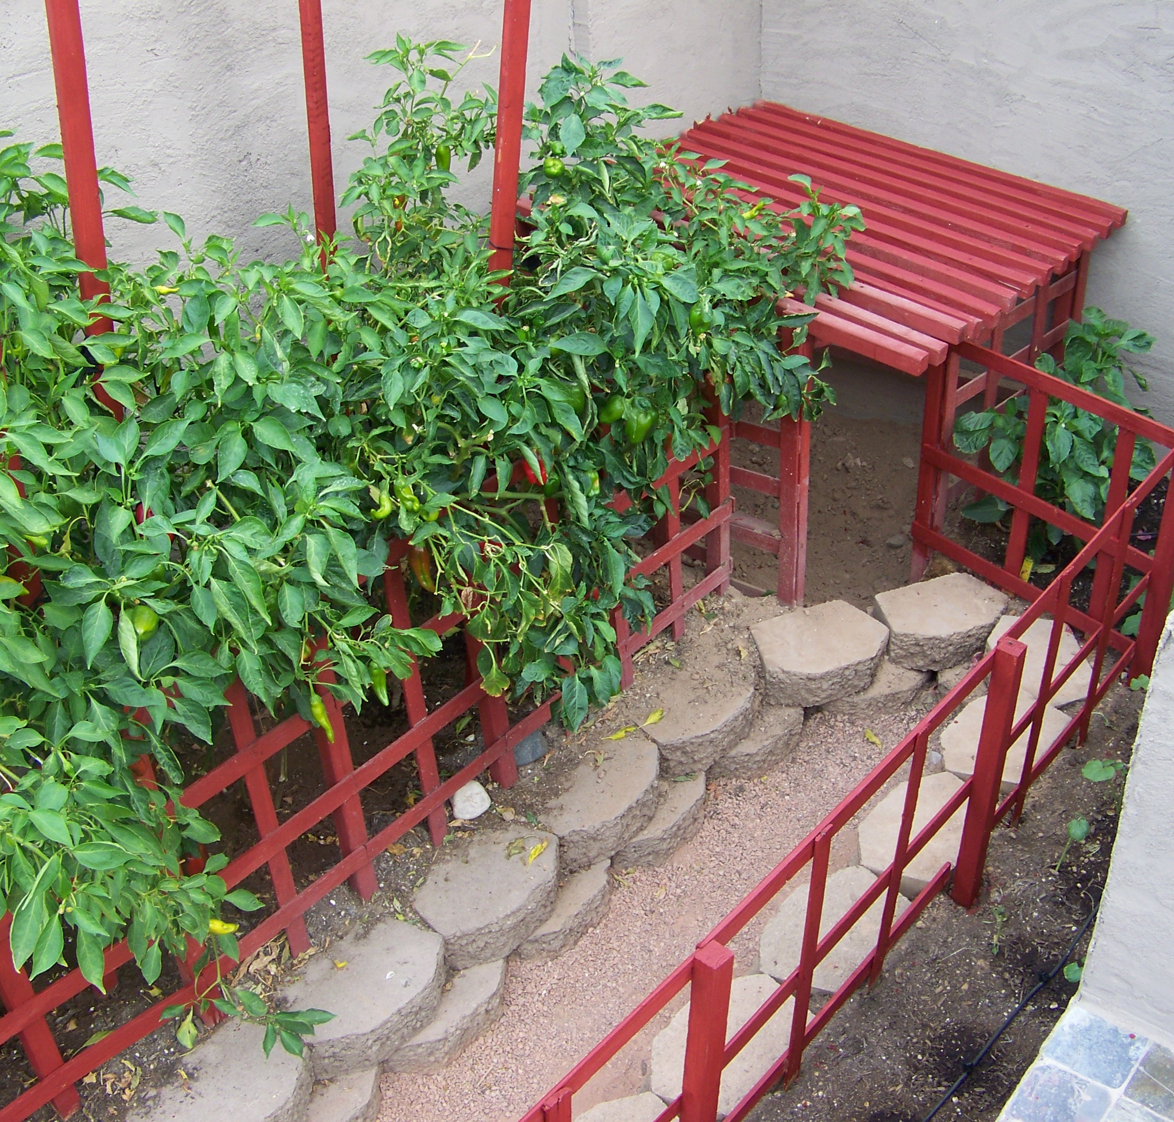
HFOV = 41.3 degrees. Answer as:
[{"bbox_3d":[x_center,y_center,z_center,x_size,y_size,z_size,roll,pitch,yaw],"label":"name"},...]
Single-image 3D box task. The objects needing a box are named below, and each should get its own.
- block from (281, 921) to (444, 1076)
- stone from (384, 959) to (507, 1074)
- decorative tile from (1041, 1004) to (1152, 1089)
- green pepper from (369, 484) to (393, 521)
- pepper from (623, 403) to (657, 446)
[{"bbox_3d":[-0.379,0.755,2.693,0.205,0.094,0.295,26,44,37],"label":"block"},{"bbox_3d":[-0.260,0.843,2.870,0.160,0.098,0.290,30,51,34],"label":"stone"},{"bbox_3d":[0.698,0.670,2.134,0.100,0.010,0.100,18,39,30],"label":"decorative tile"},{"bbox_3d":[-0.321,-0.090,2.430,0.030,0.062,0.036,30,51,35],"label":"green pepper"},{"bbox_3d":[0.098,-0.254,2.887,0.063,0.080,0.060,-4,34,0],"label":"pepper"}]

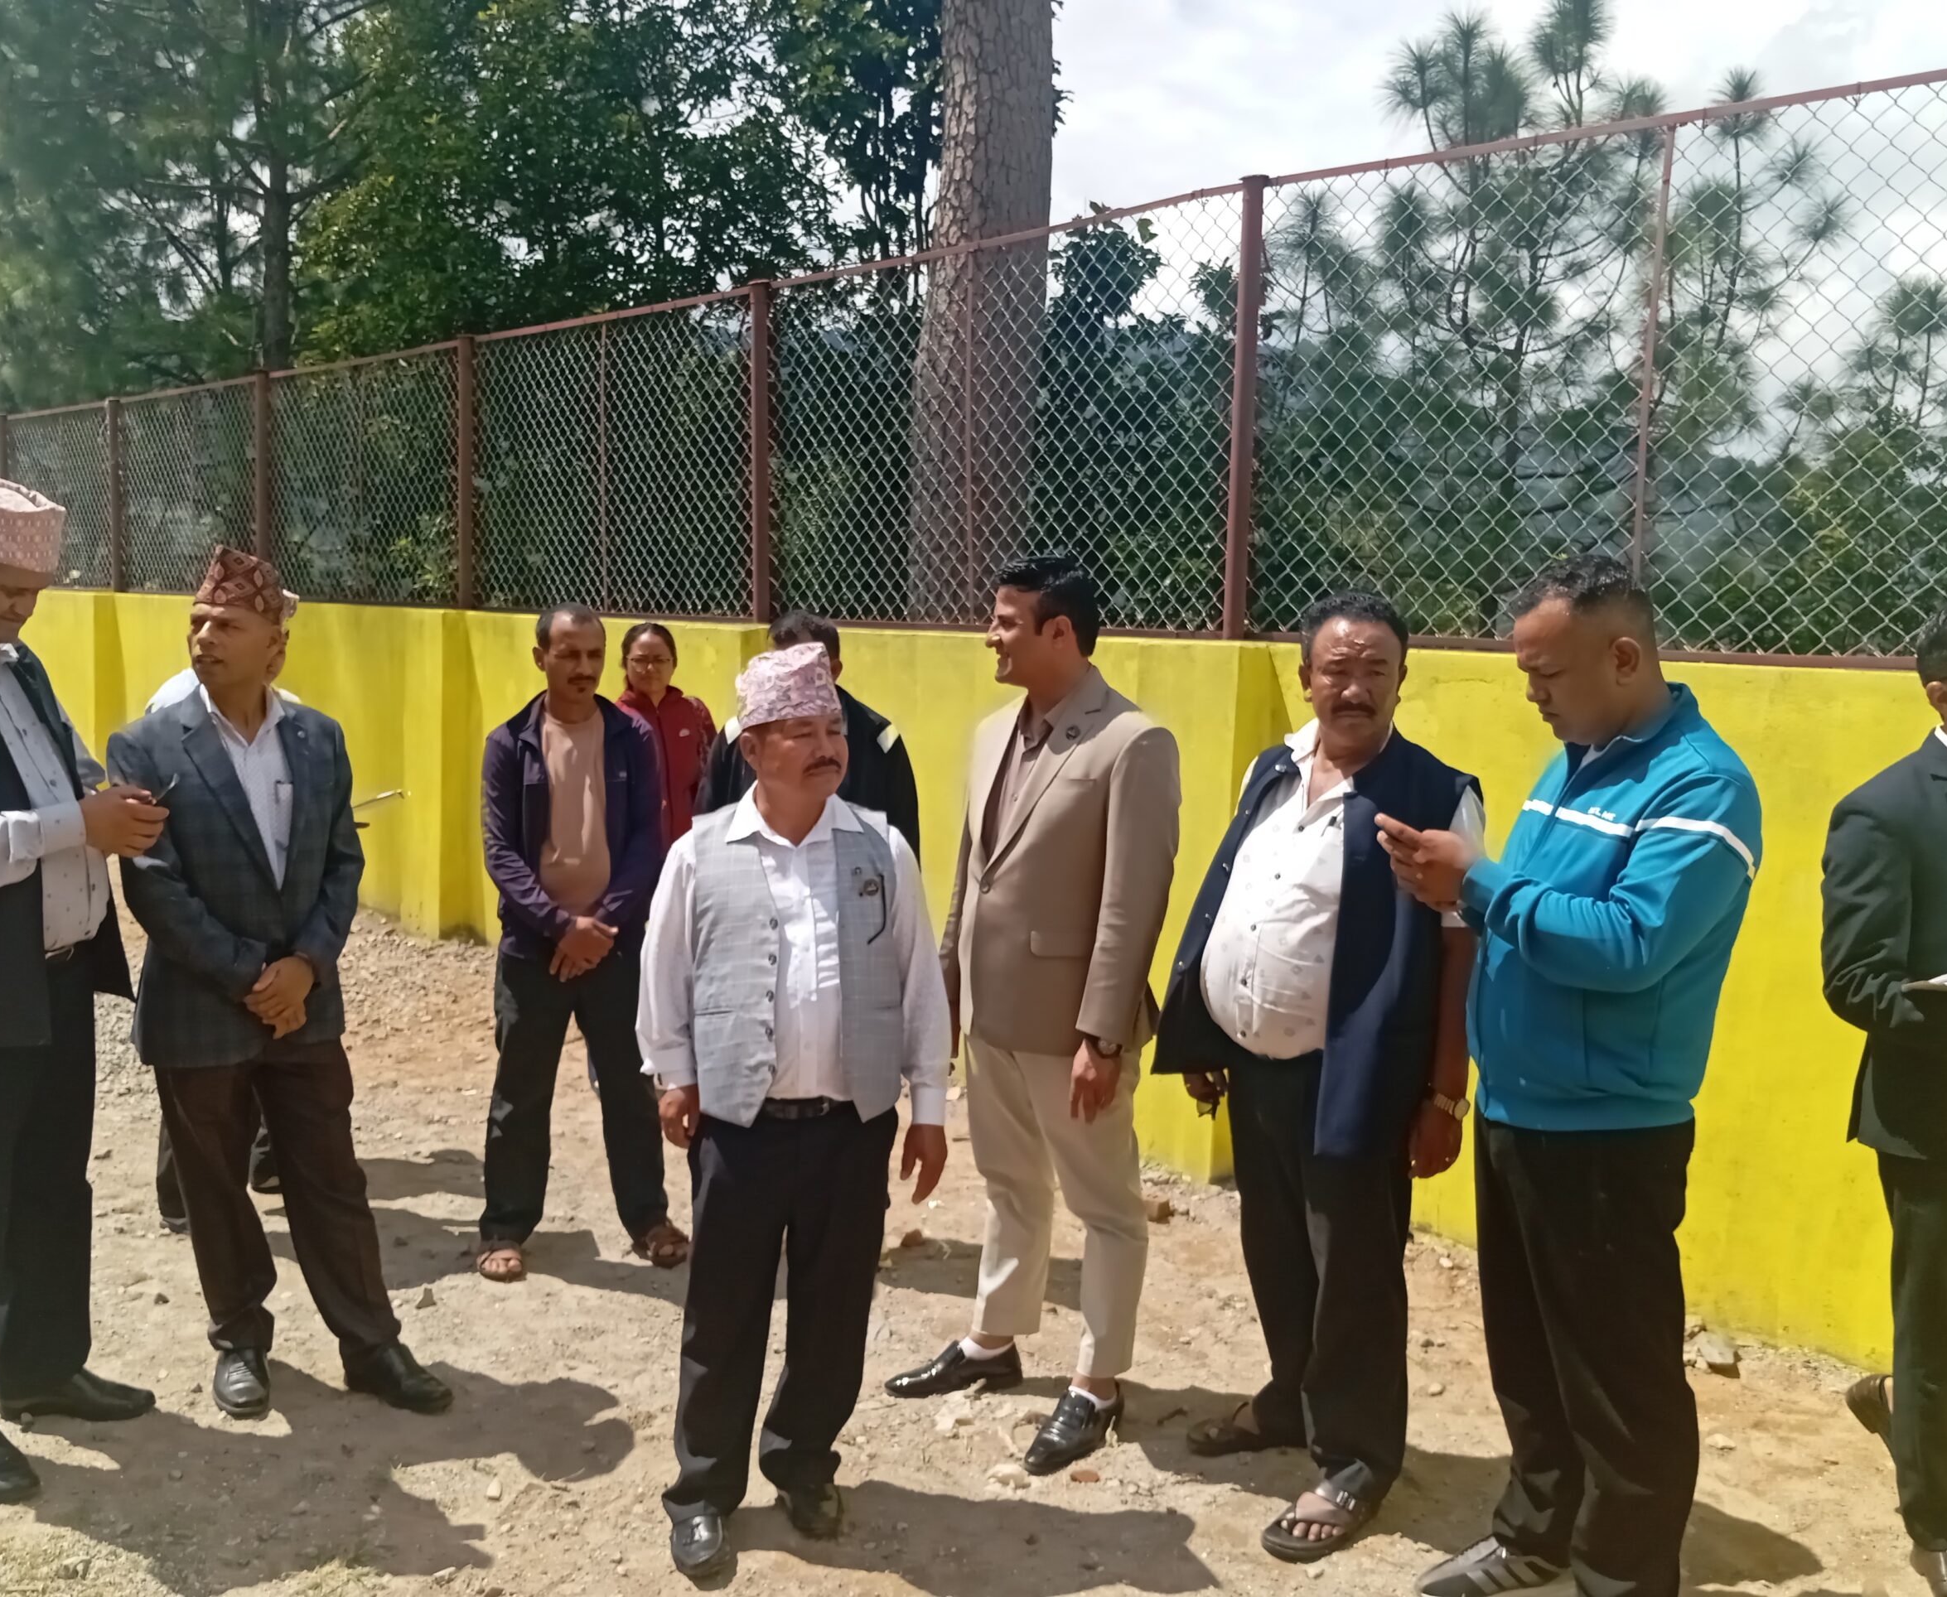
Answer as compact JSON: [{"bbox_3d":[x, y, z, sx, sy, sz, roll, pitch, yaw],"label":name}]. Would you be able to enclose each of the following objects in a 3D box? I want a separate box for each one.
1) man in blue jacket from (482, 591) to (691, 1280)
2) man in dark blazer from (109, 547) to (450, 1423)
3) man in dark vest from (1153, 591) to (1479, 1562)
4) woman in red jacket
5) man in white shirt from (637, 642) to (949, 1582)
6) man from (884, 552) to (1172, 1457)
[{"bbox_3d":[-0.985,0.337,4.236,0.500,1.624,0.330,-1,7,-16],"label":"man in blue jacket"},{"bbox_3d":[-1.383,0.359,3.443,0.560,1.706,0.370,-4,9,-38],"label":"man in dark blazer"},{"bbox_3d":[0.627,0.460,3.122,0.500,1.663,0.380,8,10,44],"label":"man in dark vest"},{"bbox_3d":[-0.943,0.238,5.208,0.450,1.539,0.290,0,7,-10],"label":"woman in red jacket"},{"bbox_3d":[-0.338,0.518,3.028,0.520,1.582,0.330,-1,7,-18],"label":"man in white shirt"},{"bbox_3d":[0.116,0.389,3.377,0.390,1.722,0.470,-5,9,-40],"label":"man"}]

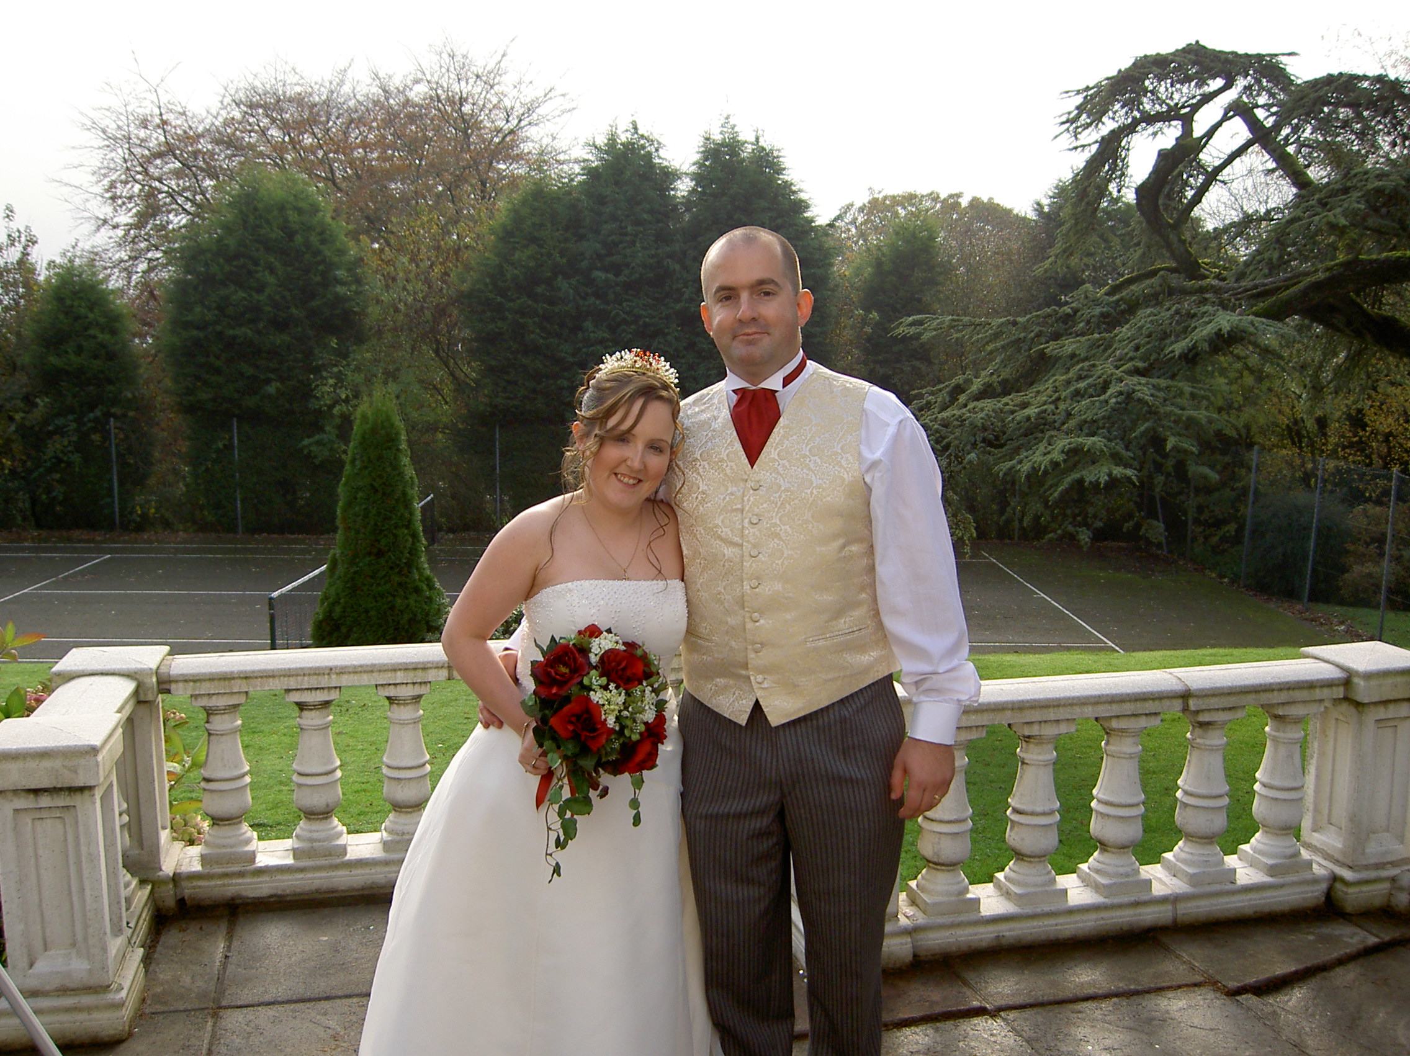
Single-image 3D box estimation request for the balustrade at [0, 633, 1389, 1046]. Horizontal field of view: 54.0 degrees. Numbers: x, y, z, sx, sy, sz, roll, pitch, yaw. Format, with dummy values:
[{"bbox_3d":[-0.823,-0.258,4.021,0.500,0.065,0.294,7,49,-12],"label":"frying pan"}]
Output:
[{"bbox_3d":[0.214,0.740,4.095,4.201,0.749,1.063,-1,8,-11],"label":"balustrade"}]

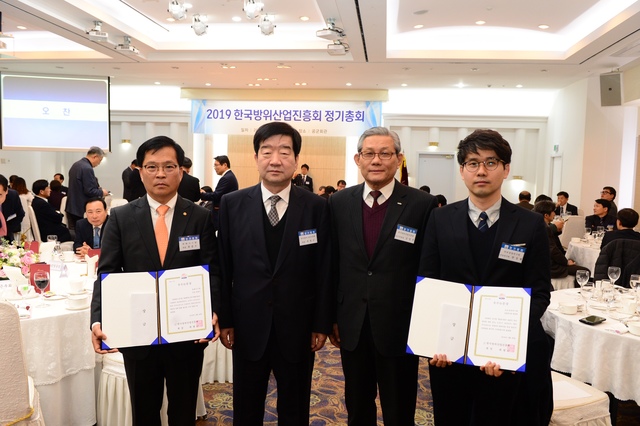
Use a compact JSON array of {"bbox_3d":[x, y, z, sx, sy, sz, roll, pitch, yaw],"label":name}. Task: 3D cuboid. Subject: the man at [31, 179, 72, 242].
[{"bbox_3d":[-3.631,0.194,7.643,0.820,1.300,0.550,-1,5,-29],"label":"man"}]

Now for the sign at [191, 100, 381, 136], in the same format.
[{"bbox_3d":[-0.883,-2.427,14.100,4.900,0.880,0.040,2,4,7],"label":"sign"}]

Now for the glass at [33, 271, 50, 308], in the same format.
[{"bbox_3d":[-1.471,0.405,2.927,0.078,0.184,0.078,1,4,0],"label":"glass"}]

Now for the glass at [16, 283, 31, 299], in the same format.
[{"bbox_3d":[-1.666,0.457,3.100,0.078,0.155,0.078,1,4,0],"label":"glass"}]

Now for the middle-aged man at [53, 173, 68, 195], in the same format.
[{"bbox_3d":[-5.375,-0.139,11.089,0.550,1.300,0.780,3,4,22],"label":"middle-aged man"}]

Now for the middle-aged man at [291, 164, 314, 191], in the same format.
[{"bbox_3d":[-0.365,-0.262,12.630,0.550,1.700,0.380,2,4,9],"label":"middle-aged man"}]

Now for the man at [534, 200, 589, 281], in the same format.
[{"bbox_3d":[2.522,0.515,5.800,0.760,1.280,0.520,1,4,3],"label":"man"}]

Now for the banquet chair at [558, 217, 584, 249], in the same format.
[{"bbox_3d":[3.789,0.528,8.500,0.460,0.930,0.580,1,4,-2],"label":"banquet chair"}]

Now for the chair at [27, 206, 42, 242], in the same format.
[{"bbox_3d":[-3.943,0.418,8.000,0.580,0.940,0.460,-1,4,-25],"label":"chair"}]

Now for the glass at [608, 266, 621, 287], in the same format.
[{"bbox_3d":[1.881,0.436,3.521,0.073,0.172,0.073,1,4,0],"label":"glass"}]

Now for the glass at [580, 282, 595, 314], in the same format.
[{"bbox_3d":[1.465,0.461,3.006,0.070,0.178,0.070,1,4,0],"label":"glass"}]

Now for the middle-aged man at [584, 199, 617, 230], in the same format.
[{"bbox_3d":[3.961,0.428,7.750,0.520,1.260,0.750,3,5,30],"label":"middle-aged man"}]

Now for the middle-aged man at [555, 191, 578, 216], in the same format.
[{"bbox_3d":[4.143,0.278,9.512,0.580,1.280,0.780,4,5,38],"label":"middle-aged man"}]

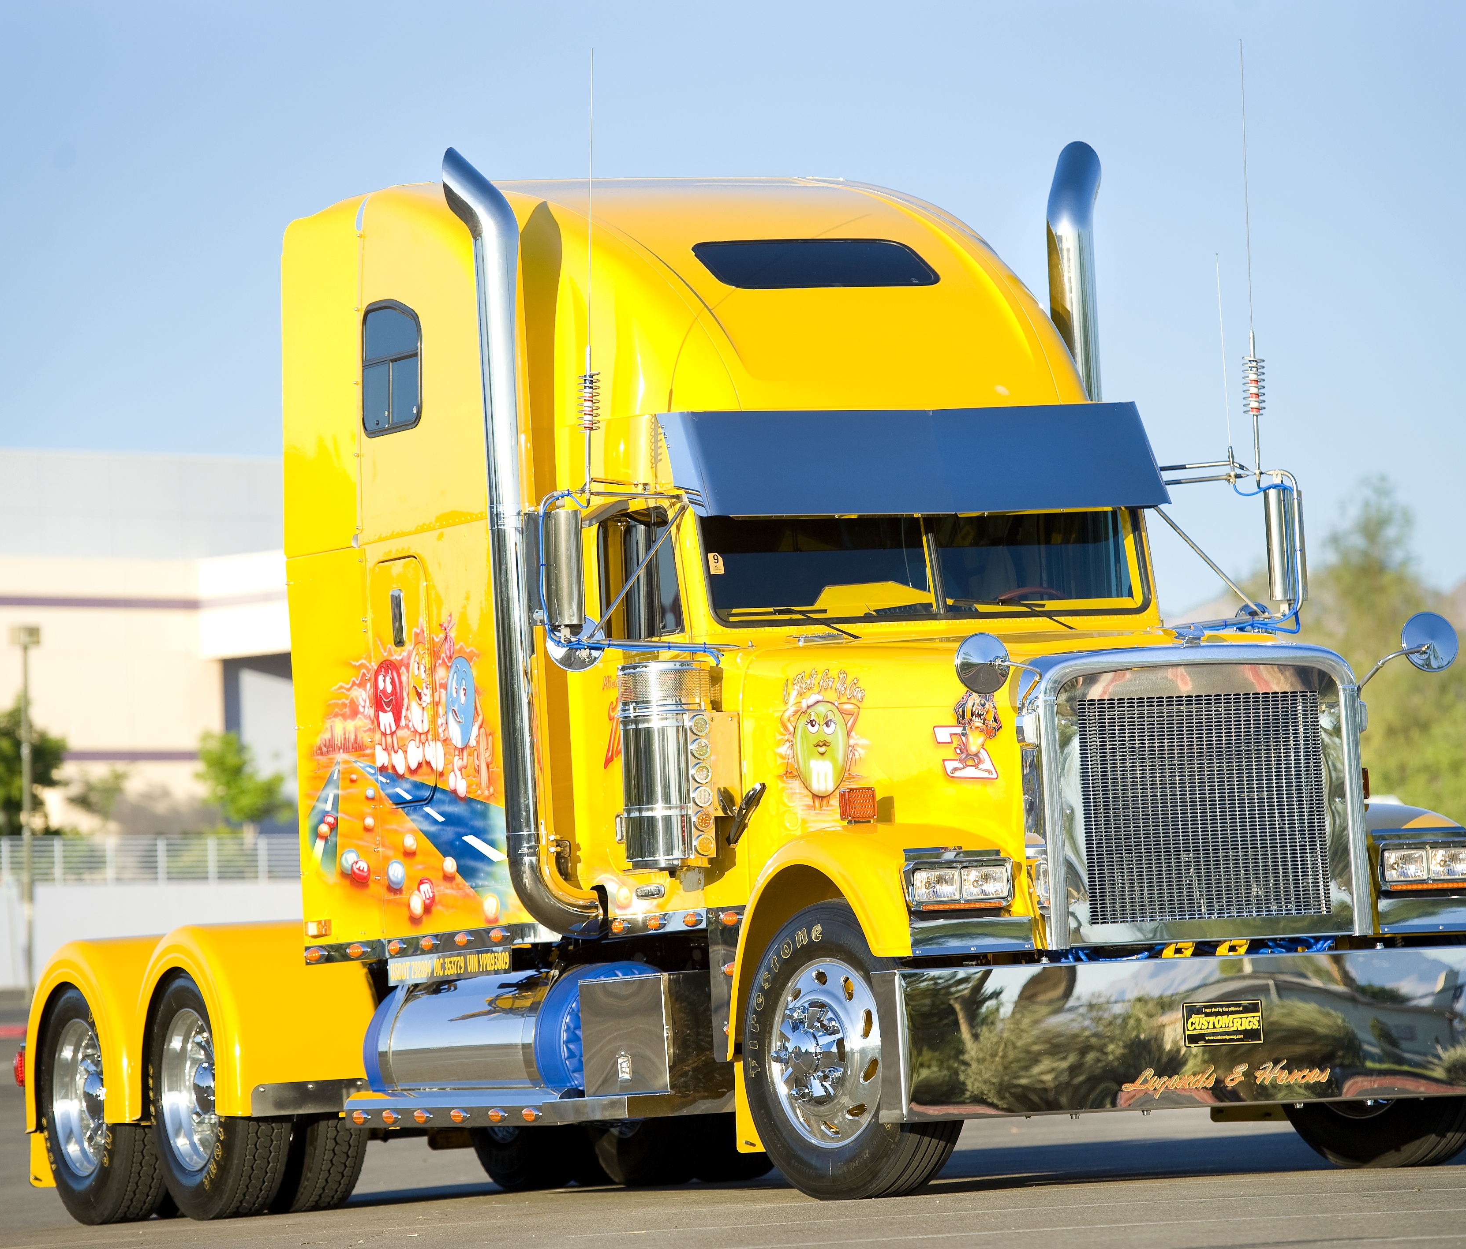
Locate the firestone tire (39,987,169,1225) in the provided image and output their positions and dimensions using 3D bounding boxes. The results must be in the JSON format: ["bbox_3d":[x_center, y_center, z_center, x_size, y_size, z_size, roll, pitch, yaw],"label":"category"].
[{"bbox_3d":[-2.598,1.960,37.904,0.280,1.040,1.040,-2,-3,-24],"label":"firestone tire"}]

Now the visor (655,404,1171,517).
[{"bbox_3d":[0.677,-0.584,32.909,1.840,0.430,0.650,-2,-3,-24],"label":"visor"}]

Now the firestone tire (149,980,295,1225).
[{"bbox_3d":[-2.069,1.871,36.709,0.280,1.040,1.040,-2,-3,-24],"label":"firestone tire"}]

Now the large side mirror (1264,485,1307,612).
[{"bbox_3d":[2.038,-0.292,33.695,0.165,0.430,0.085,-1,-4,-44],"label":"large side mirror"}]

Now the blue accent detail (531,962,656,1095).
[{"bbox_3d":[-0.414,1.555,33.529,0.650,0.640,0.200,-2,-3,-24],"label":"blue accent detail"}]

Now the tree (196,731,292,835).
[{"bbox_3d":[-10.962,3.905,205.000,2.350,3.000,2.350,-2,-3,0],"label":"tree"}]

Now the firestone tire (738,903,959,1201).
[{"bbox_3d":[0.428,1.466,31.308,0.280,1.020,1.020,-1,-3,-35],"label":"firestone tire"}]

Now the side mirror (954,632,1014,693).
[{"bbox_3d":[0.842,0.133,30.718,0.205,0.210,0.080,-3,-3,-14],"label":"side mirror"}]

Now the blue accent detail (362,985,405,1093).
[{"bbox_3d":[-1.112,1.632,35.025,0.610,0.610,0.160,-2,-3,-24],"label":"blue accent detail"}]

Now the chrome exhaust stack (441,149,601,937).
[{"bbox_3d":[-0.800,-0.305,33.448,0.430,2.930,0.370,-2,-3,-24],"label":"chrome exhaust stack"}]

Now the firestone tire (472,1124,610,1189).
[{"bbox_3d":[-0.827,1.875,38.693,0.280,1.040,1.040,-2,-3,-24],"label":"firestone tire"}]

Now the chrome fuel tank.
[{"bbox_3d":[-0.781,1.616,34.360,0.650,0.650,1.700,-2,-3,-24],"label":"chrome fuel tank"}]

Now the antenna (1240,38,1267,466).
[{"bbox_3d":[1.895,-1.347,33.428,0.080,1.608,0.080,-1,-3,-24],"label":"antenna"}]

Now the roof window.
[{"bbox_3d":[0.314,-1.328,33.674,0.880,0.060,0.385,-2,29,-24],"label":"roof window"}]

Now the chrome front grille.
[{"bbox_3d":[1.600,0.619,30.923,0.912,0.768,0.065,-2,-3,-24],"label":"chrome front grille"}]

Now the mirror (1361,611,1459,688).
[{"bbox_3d":[2.318,0.086,31.192,0.367,0.259,0.160,-2,-3,-24],"label":"mirror"}]

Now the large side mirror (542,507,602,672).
[{"bbox_3d":[-0.583,-0.127,32.319,0.235,0.594,0.160,-2,-3,-24],"label":"large side mirror"}]

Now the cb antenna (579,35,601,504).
[{"bbox_3d":[-0.508,-1.254,32.352,0.080,1.581,0.080,0,-3,0],"label":"cb antenna"}]

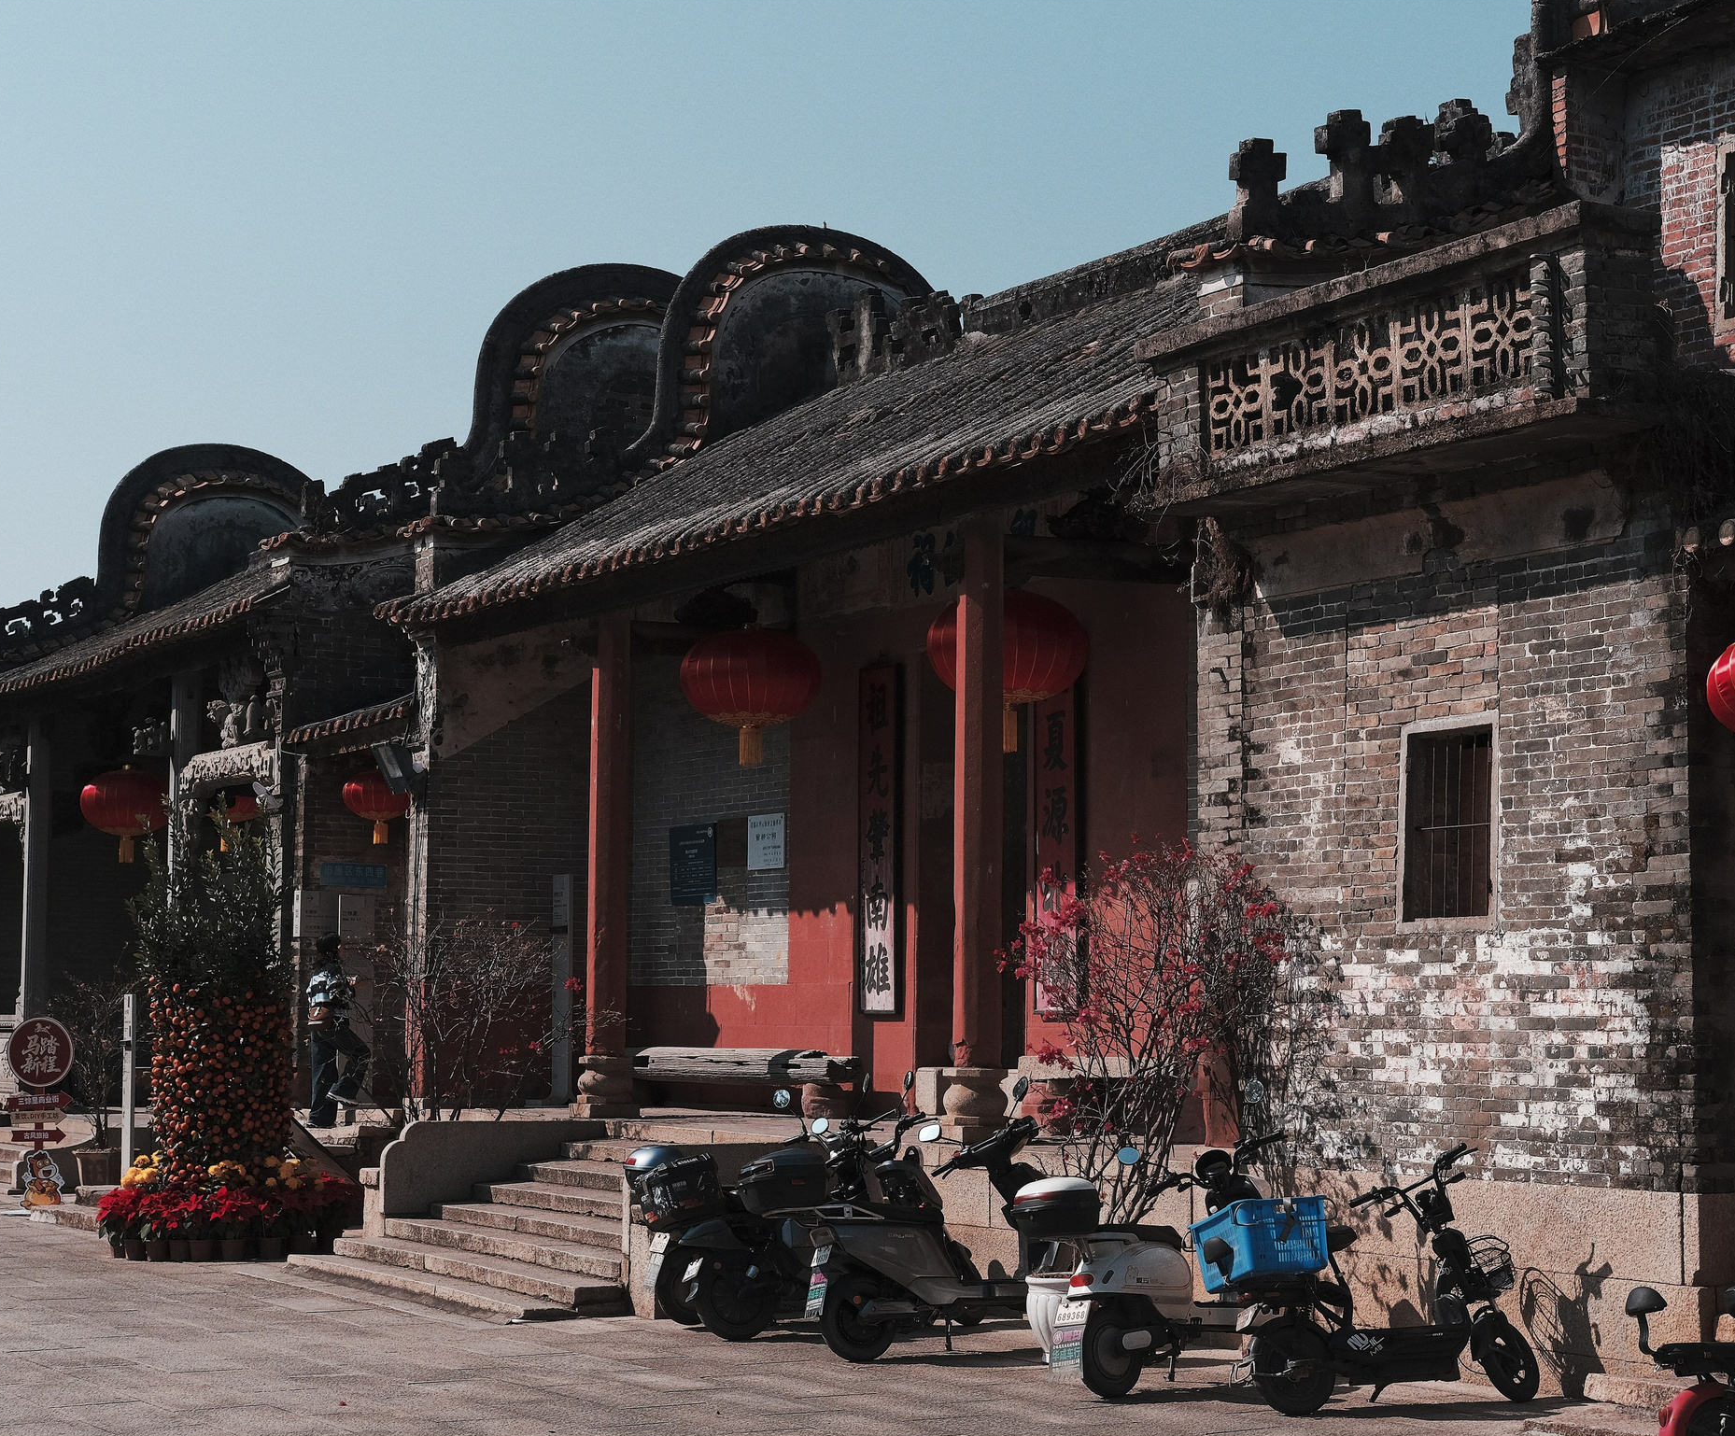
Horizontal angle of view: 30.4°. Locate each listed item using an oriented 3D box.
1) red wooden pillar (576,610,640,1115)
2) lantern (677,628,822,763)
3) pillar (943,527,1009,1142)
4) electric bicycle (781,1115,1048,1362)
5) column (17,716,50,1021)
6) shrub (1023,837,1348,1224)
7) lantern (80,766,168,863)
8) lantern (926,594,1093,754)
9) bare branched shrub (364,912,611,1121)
[{"bbox_3d":[-1.854,1.021,22.318,0.360,3.520,0.360,4,-6,-30],"label":"red wooden pillar"},{"bbox_3d":[-0.814,-0.146,22.262,0.980,0.970,0.980,0,-5,0],"label":"lantern"},{"bbox_3d":[0.647,0.610,18.730,0.300,3.700,0.300,3,-6,-31],"label":"pillar"},{"bbox_3d":[0.326,2.549,15.712,1.750,1.160,0.680,5,-7,-42],"label":"electric bicycle"},{"bbox_3d":[-8.344,1.960,31.976,0.340,3.950,0.340,4,-6,-30],"label":"column"},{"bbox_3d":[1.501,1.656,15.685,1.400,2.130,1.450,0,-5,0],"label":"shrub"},{"bbox_3d":[-7.951,1.037,34.229,0.990,1.060,0.990,3,-6,-31],"label":"lantern"},{"bbox_3d":[0.851,-0.291,19.383,0.980,0.970,0.980,0,-5,0],"label":"lantern"},{"bbox_3d":[-2.634,2.222,22.118,1.500,1.900,1.550,4,-6,-30],"label":"bare branched shrub"}]

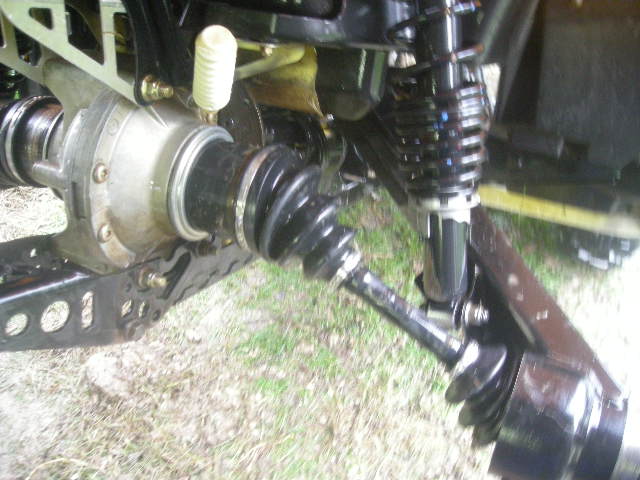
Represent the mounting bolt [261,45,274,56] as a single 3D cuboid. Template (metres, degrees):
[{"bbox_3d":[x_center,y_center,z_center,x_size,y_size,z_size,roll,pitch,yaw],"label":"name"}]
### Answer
[{"bbox_3d":[-0.056,-0.205,0.700,0.009,0.013,0.013,13,22,29],"label":"mounting bolt"}]

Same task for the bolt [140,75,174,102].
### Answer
[{"bbox_3d":[-0.139,-0.128,0.555,0.028,0.022,0.022,13,22,29],"label":"bolt"}]

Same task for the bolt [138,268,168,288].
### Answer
[{"bbox_3d":[-0.156,0.037,0.605,0.026,0.021,0.021,13,22,29],"label":"bolt"}]

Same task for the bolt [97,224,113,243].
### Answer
[{"bbox_3d":[-0.188,-0.006,0.565,0.008,0.017,0.017,13,22,29],"label":"bolt"}]

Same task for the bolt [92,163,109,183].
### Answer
[{"bbox_3d":[-0.187,-0.057,0.550,0.008,0.018,0.018,13,22,29],"label":"bolt"}]

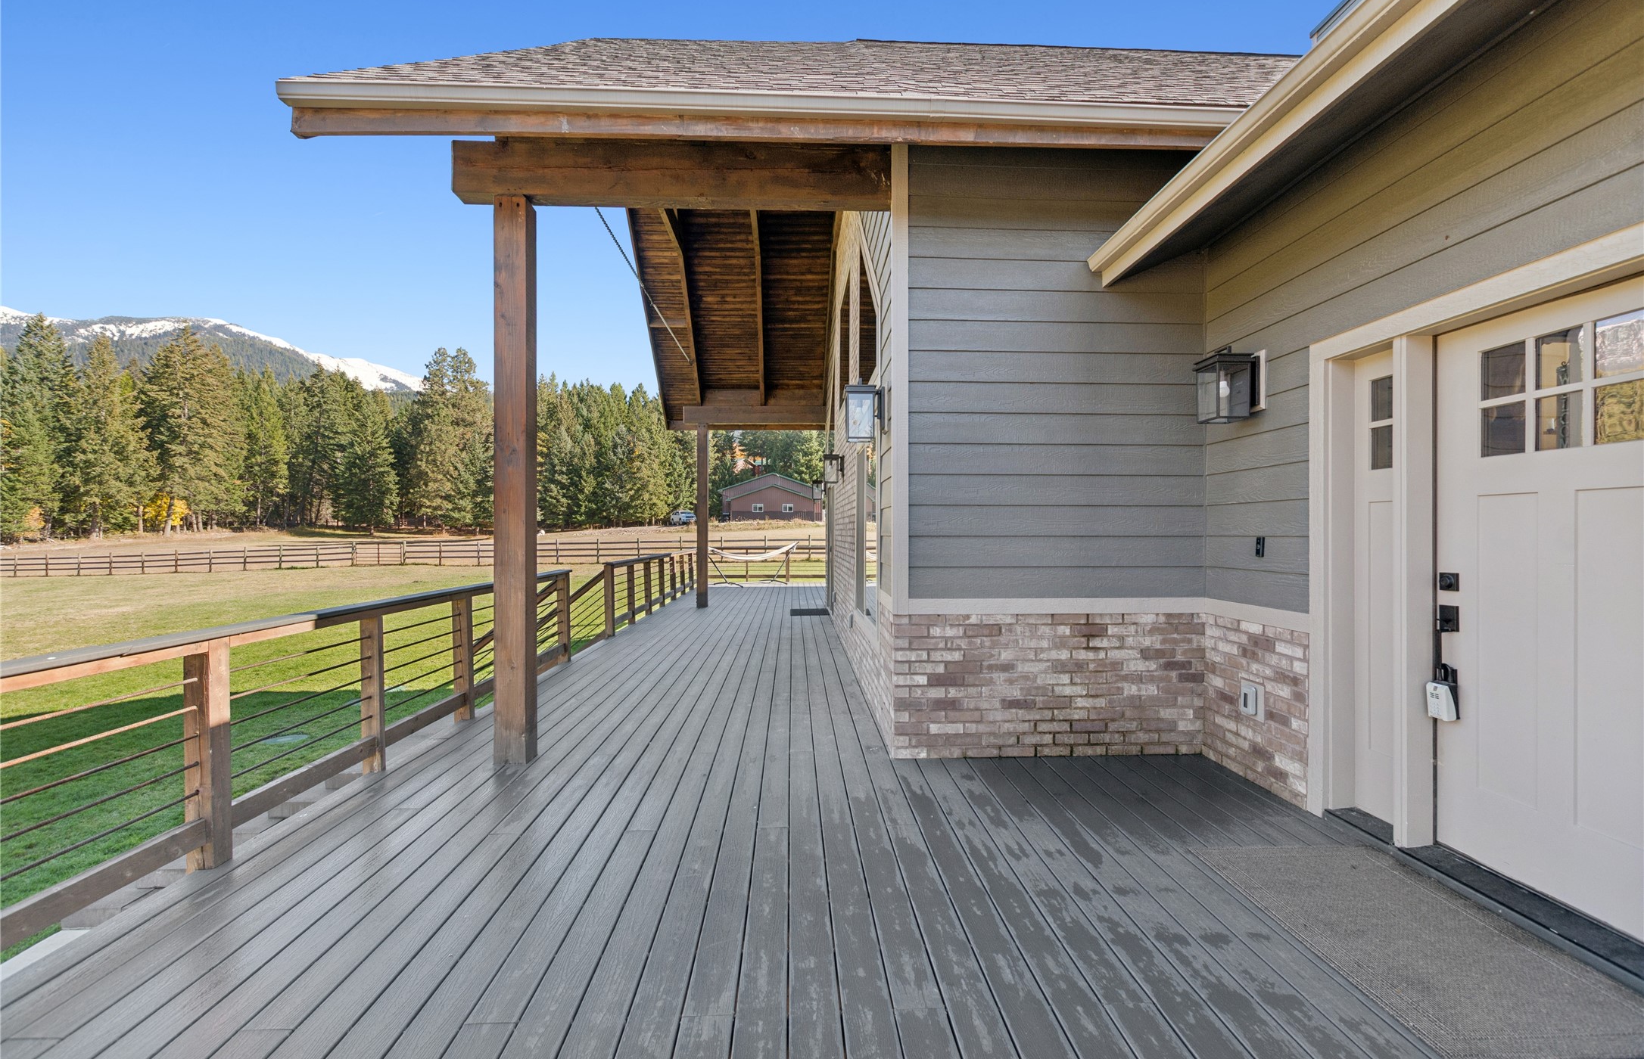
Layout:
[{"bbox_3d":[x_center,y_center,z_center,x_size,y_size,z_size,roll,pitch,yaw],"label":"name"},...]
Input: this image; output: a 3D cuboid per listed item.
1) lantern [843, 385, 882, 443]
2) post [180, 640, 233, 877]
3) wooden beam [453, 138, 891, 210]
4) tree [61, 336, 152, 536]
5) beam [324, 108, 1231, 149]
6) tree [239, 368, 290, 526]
[{"bbox_3d":[0.264,-0.716,4.175,0.250,0.353,0.190,0,0,-3],"label":"lantern"},{"bbox_3d":[-2.386,0.872,2.672,0.094,0.885,0.092,0,0,-3],"label":"post"},{"bbox_3d":[-0.820,-1.999,3.888,2.419,0.309,0.140,0,0,-3],"label":"wooden beam"},{"bbox_3d":[-73.111,-9.585,70.000,6.445,20.484,6.445,0,0,0],"label":"tree"},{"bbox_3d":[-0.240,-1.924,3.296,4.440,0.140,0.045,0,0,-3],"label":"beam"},{"bbox_3d":[-65.104,-9.679,80.000,4.538,18.458,4.538,0,0,0],"label":"tree"}]

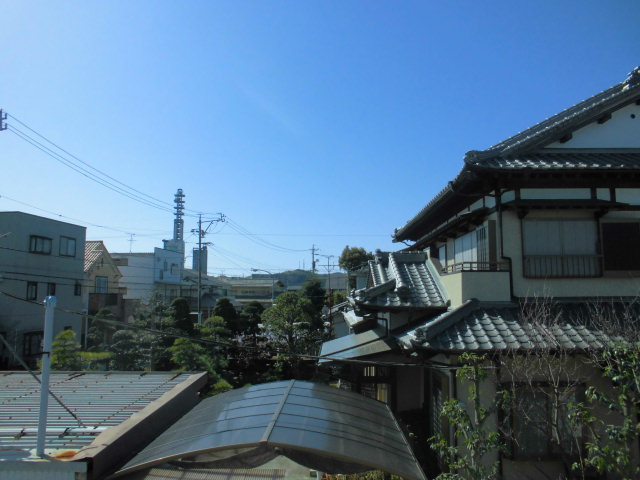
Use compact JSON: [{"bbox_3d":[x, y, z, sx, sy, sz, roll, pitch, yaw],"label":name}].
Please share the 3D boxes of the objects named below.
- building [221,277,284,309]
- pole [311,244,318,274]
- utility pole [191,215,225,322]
[{"bbox_3d":[-13.600,11.411,97.336,11.000,7.000,7.500,-1,-6,6],"label":"building"},{"bbox_3d":[-0.900,6.938,77.707,1.400,11.600,0.800,-2,-6,15],"label":"pole"},{"bbox_3d":[-10.750,3.494,46.396,3.000,11.600,0.900,-1,-6,8],"label":"utility pole"}]

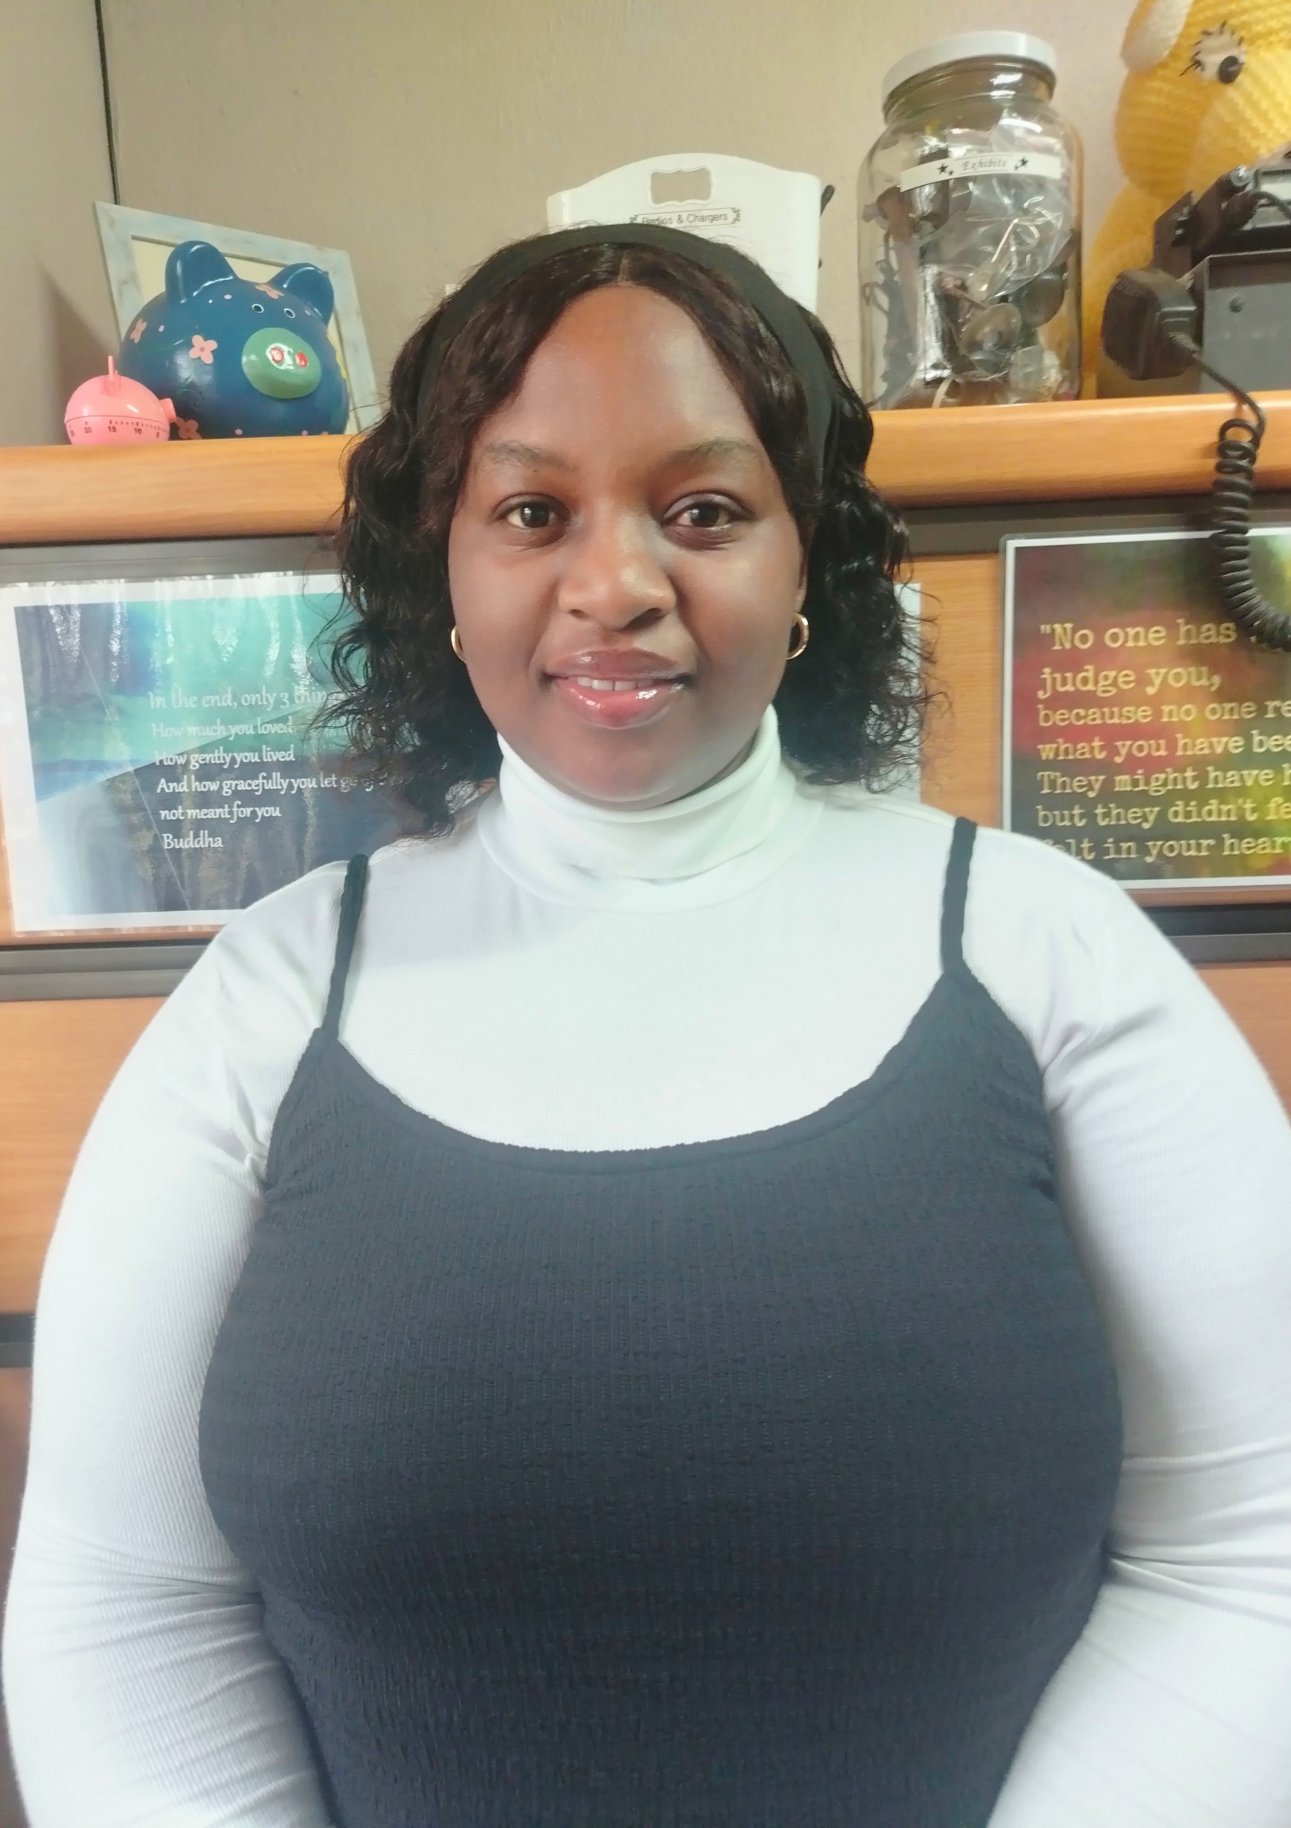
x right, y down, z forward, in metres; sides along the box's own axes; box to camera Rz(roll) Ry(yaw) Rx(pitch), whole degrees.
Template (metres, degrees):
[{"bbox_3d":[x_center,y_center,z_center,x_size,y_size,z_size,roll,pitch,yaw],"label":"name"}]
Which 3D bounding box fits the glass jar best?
[{"bbox_3d":[0.224,-0.445,0.879,0.150,0.250,0.150,-2,9,2],"label":"glass jar"}]

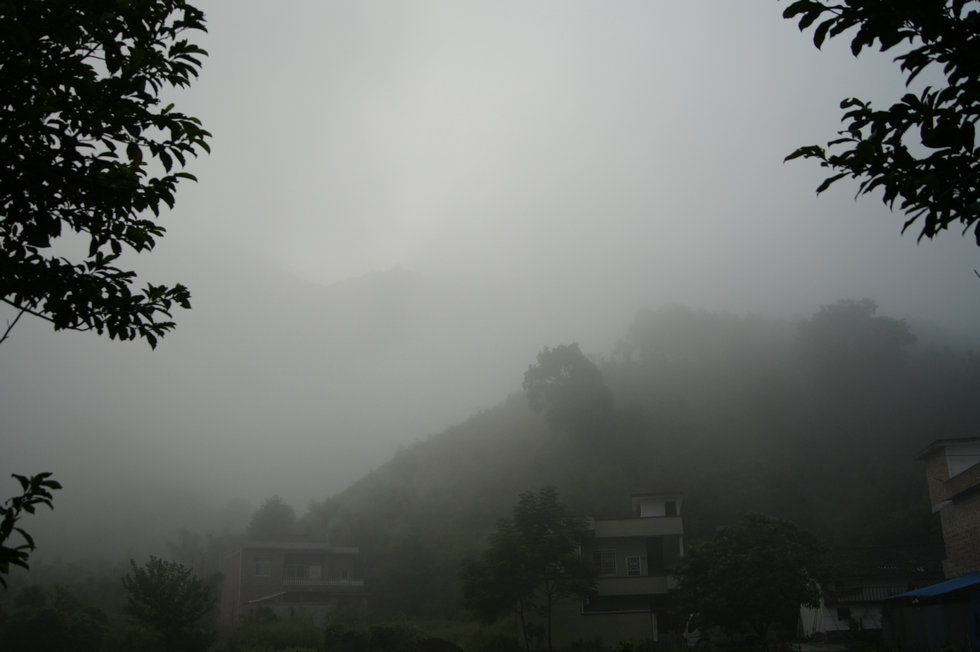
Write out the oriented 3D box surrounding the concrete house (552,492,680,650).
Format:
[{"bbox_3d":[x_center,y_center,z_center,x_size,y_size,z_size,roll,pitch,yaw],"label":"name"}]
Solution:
[{"bbox_3d":[8.004,15.419,56.500,7.426,8.586,8.000,-4,-17,8],"label":"concrete house"}]

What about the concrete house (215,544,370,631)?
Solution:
[{"bbox_3d":[-18.168,23.842,82.500,11.310,7.206,8.500,7,-19,-25],"label":"concrete house"}]

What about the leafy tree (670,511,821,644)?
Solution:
[{"bbox_3d":[13.153,12.823,45.500,7.400,6.500,7.200,-1,-17,0],"label":"leafy tree"}]

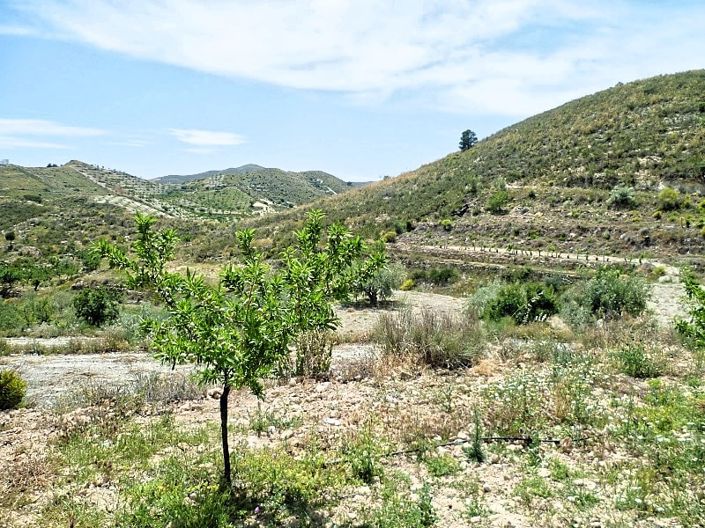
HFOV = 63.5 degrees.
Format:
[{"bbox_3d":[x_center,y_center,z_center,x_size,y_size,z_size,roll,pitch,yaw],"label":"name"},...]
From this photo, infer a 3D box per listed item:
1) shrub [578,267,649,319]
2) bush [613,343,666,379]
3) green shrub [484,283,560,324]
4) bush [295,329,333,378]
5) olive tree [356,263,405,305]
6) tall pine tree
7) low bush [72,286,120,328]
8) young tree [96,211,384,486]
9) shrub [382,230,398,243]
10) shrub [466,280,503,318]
[{"bbox_3d":[6.182,0.699,13.500,1.641,1.266,1.500,0,3,0],"label":"shrub"},{"bbox_3d":[3.462,1.180,6.900,0.623,0.407,0.550,0,3,0],"label":"bush"},{"bbox_3d":[3.979,0.936,13.500,1.782,0.985,1.500,0,3,0],"label":"green shrub"},{"bbox_3d":[-0.479,1.099,7.000,0.462,0.608,0.450,0,3,0],"label":"bush"},{"bbox_3d":[1.096,0.855,25.000,2.500,1.870,2.400,0,5,0],"label":"olive tree"},{"bbox_3d":[26.570,-28.281,130.000,4.290,5.193,4.200,0,3,0],"label":"tall pine tree"},{"bbox_3d":[-6.737,1.118,15.000,1.251,1.042,1.200,0,3,0],"label":"low bush"},{"bbox_3d":[-0.756,0.571,3.850,1.887,1.827,1.650,0,3,0],"label":"young tree"},{"bbox_3d":[3.667,-2.654,55.000,1.528,1.146,1.500,0,3,0],"label":"shrub"},{"bbox_3d":[3.337,0.891,14.300,0.944,0.944,1.000,0,3,0],"label":"shrub"}]

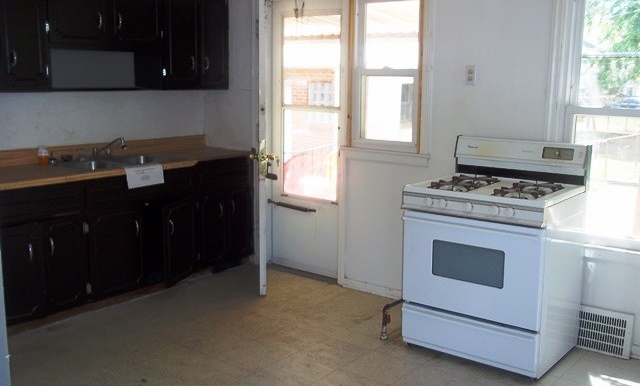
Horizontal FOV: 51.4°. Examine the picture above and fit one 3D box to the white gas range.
[{"bbox_3d":[0.935,0.306,3.600,0.768,1.143,0.614,8,12,37],"label":"white gas range"}]

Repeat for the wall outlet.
[{"bbox_3d":[0.900,-0.702,3.976,0.071,0.116,0.010,8,13,38],"label":"wall outlet"}]

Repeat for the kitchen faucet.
[{"bbox_3d":[-1.480,-0.314,4.656,0.230,0.140,0.070,2,10,7],"label":"kitchen faucet"}]

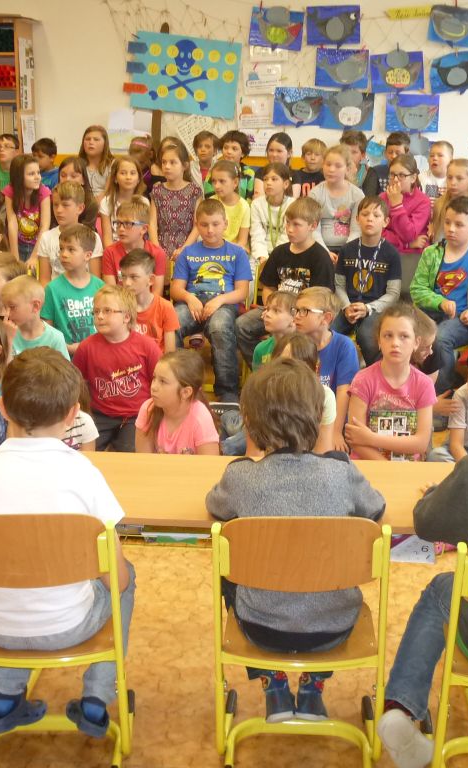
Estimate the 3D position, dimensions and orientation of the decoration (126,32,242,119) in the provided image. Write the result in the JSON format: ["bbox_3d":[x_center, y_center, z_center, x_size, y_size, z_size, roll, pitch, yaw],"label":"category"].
[{"bbox_3d":[-0.398,-2.478,7.814,0.880,0.610,0.020,7,16,0],"label":"decoration"}]

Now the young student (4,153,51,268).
[{"bbox_3d":[-1.229,-0.803,5.898,0.380,1.120,0.600,-4,17,-16],"label":"young student"}]

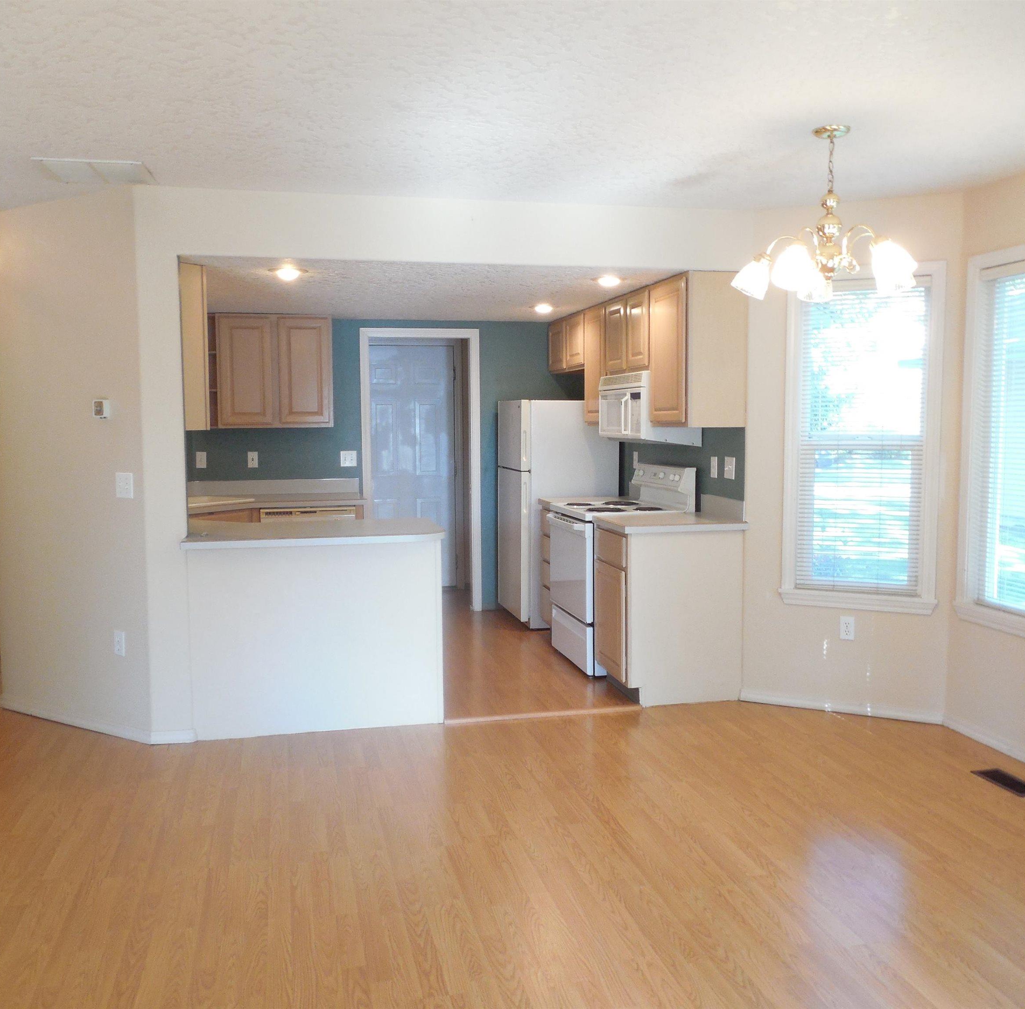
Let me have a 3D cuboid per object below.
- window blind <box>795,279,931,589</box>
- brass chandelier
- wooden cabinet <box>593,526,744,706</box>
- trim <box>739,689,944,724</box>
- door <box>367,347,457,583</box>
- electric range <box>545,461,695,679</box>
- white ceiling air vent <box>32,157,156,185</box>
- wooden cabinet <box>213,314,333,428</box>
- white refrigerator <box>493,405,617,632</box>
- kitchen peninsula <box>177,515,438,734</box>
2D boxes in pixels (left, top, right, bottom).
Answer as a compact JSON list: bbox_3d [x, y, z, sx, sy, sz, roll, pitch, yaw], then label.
[{"bbox_3d":[1.649,-0.321,4.603,0.575,1.495,0.050,2,6,24],"label":"window blind"},{"bbox_3d":[1.114,-1.019,3.425,0.645,0.580,0.645,-2,5,-13],"label":"brass chandelier"},{"bbox_3d":[0.799,0.544,5.105,0.630,0.876,0.540,-2,5,-13],"label":"wooden cabinet"},{"bbox_3d":[1.595,0.990,4.734,0.940,0.058,0.016,2,6,24],"label":"trim"},{"bbox_3d":[-0.881,-0.305,8.171,0.815,2.027,0.040,-2,5,-13],"label":"door"},{"bbox_3d":[0.621,0.352,5.725,0.665,1.150,0.765,-2,5,-13],"label":"electric range"},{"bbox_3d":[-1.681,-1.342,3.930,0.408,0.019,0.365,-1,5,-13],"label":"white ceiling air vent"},{"bbox_3d":[-1.633,-0.905,6.668,0.770,0.756,0.330,-2,5,-13],"label":"wooden cabinet"},{"bbox_3d":[0.325,0.041,6.989,0.700,1.564,0.735,-1,5,-13],"label":"white refrigerator"},{"bbox_3d":[-0.944,0.574,4.742,1.200,0.912,0.725,-1,5,-13],"label":"kitchen peninsula"}]

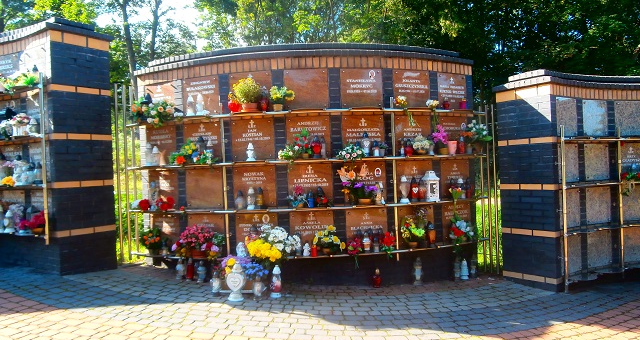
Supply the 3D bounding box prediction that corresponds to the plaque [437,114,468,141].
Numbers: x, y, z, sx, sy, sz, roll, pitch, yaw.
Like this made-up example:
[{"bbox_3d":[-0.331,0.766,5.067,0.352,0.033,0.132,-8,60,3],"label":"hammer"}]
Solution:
[{"bbox_3d":[1.630,-0.419,5.631,0.482,0.455,0.030,-2,0,-32],"label":"plaque"}]

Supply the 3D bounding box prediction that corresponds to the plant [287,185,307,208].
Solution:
[{"bbox_3d":[-0.254,0.286,4.997,0.205,0.252,0.170,-2,0,1],"label":"plant"}]

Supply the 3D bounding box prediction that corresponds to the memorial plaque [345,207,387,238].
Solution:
[{"bbox_3d":[0.542,0.670,5.260,0.490,0.440,0.030,-2,0,-11],"label":"memorial plaque"}]

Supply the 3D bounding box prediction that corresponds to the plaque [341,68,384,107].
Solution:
[{"bbox_3d":[0.485,-0.936,5.271,0.490,0.440,0.030,-2,0,-11],"label":"plaque"}]

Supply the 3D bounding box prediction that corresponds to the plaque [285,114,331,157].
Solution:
[{"bbox_3d":[-0.123,-0.368,5.067,0.480,0.445,0.030,-2,0,-1],"label":"plaque"}]

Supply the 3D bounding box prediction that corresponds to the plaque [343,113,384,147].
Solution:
[{"bbox_3d":[0.490,-0.380,5.176,0.482,0.455,0.030,-2,0,-11],"label":"plaque"}]

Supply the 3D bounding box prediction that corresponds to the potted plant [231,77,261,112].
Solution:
[{"bbox_3d":[-0.815,-0.848,5.126,0.310,0.350,0.290,-2,0,9],"label":"potted plant"}]

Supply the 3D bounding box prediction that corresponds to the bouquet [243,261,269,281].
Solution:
[{"bbox_3d":[-0.673,1.065,4.900,0.270,0.190,0.210,-2,0,8],"label":"bouquet"}]

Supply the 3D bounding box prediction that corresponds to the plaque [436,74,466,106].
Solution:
[{"bbox_3d":[1.657,-0.982,5.828,0.500,0.471,0.030,-2,0,-32],"label":"plaque"}]

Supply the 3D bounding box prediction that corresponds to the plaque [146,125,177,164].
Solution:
[{"bbox_3d":[-1.962,-0.304,5.755,0.500,0.471,0.030,-2,0,30],"label":"plaque"}]

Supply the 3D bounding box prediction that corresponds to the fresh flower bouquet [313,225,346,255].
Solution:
[{"bbox_3d":[0.102,0.754,4.978,0.340,0.310,0.270,-2,0,-4],"label":"fresh flower bouquet"}]

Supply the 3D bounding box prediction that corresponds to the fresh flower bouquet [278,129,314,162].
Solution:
[{"bbox_3d":[-0.258,-0.269,5.083,0.380,0.350,0.240,-2,0,1],"label":"fresh flower bouquet"}]

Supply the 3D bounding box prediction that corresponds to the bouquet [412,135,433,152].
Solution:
[{"bbox_3d":[1.192,-0.308,5.375,0.200,0.190,0.190,-2,0,0],"label":"bouquet"}]

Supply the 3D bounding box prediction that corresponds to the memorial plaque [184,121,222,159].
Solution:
[{"bbox_3d":[-1.335,-0.313,5.307,0.482,0.455,0.030,-2,0,20],"label":"memorial plaque"}]

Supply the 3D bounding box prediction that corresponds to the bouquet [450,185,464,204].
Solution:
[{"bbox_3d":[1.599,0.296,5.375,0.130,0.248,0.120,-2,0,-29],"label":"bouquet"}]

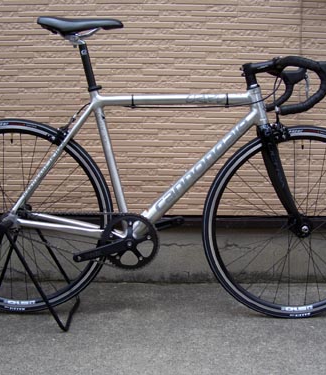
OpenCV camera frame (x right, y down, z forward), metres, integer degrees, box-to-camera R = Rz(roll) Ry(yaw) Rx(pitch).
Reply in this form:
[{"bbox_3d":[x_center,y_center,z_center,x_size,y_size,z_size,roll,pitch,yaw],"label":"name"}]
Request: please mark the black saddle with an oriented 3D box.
[{"bbox_3d":[-0.258,-0.511,1.622,0.268,0.062,0.142,1,8,0],"label":"black saddle"}]

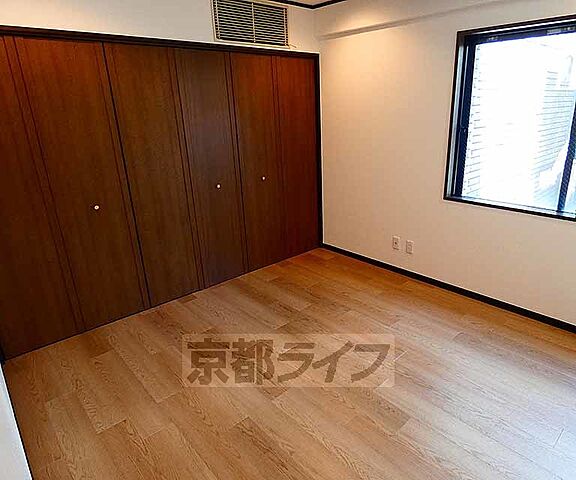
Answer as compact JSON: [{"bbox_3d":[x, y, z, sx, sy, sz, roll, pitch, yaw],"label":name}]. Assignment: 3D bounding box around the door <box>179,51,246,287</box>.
[{"bbox_3d":[-0.634,-0.555,3.073,0.487,1.970,0.040,-17,24,-37],"label":"door"}]

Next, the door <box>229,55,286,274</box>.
[{"bbox_3d":[-0.256,-0.673,3.366,0.497,1.970,0.040,-17,24,-37],"label":"door"}]

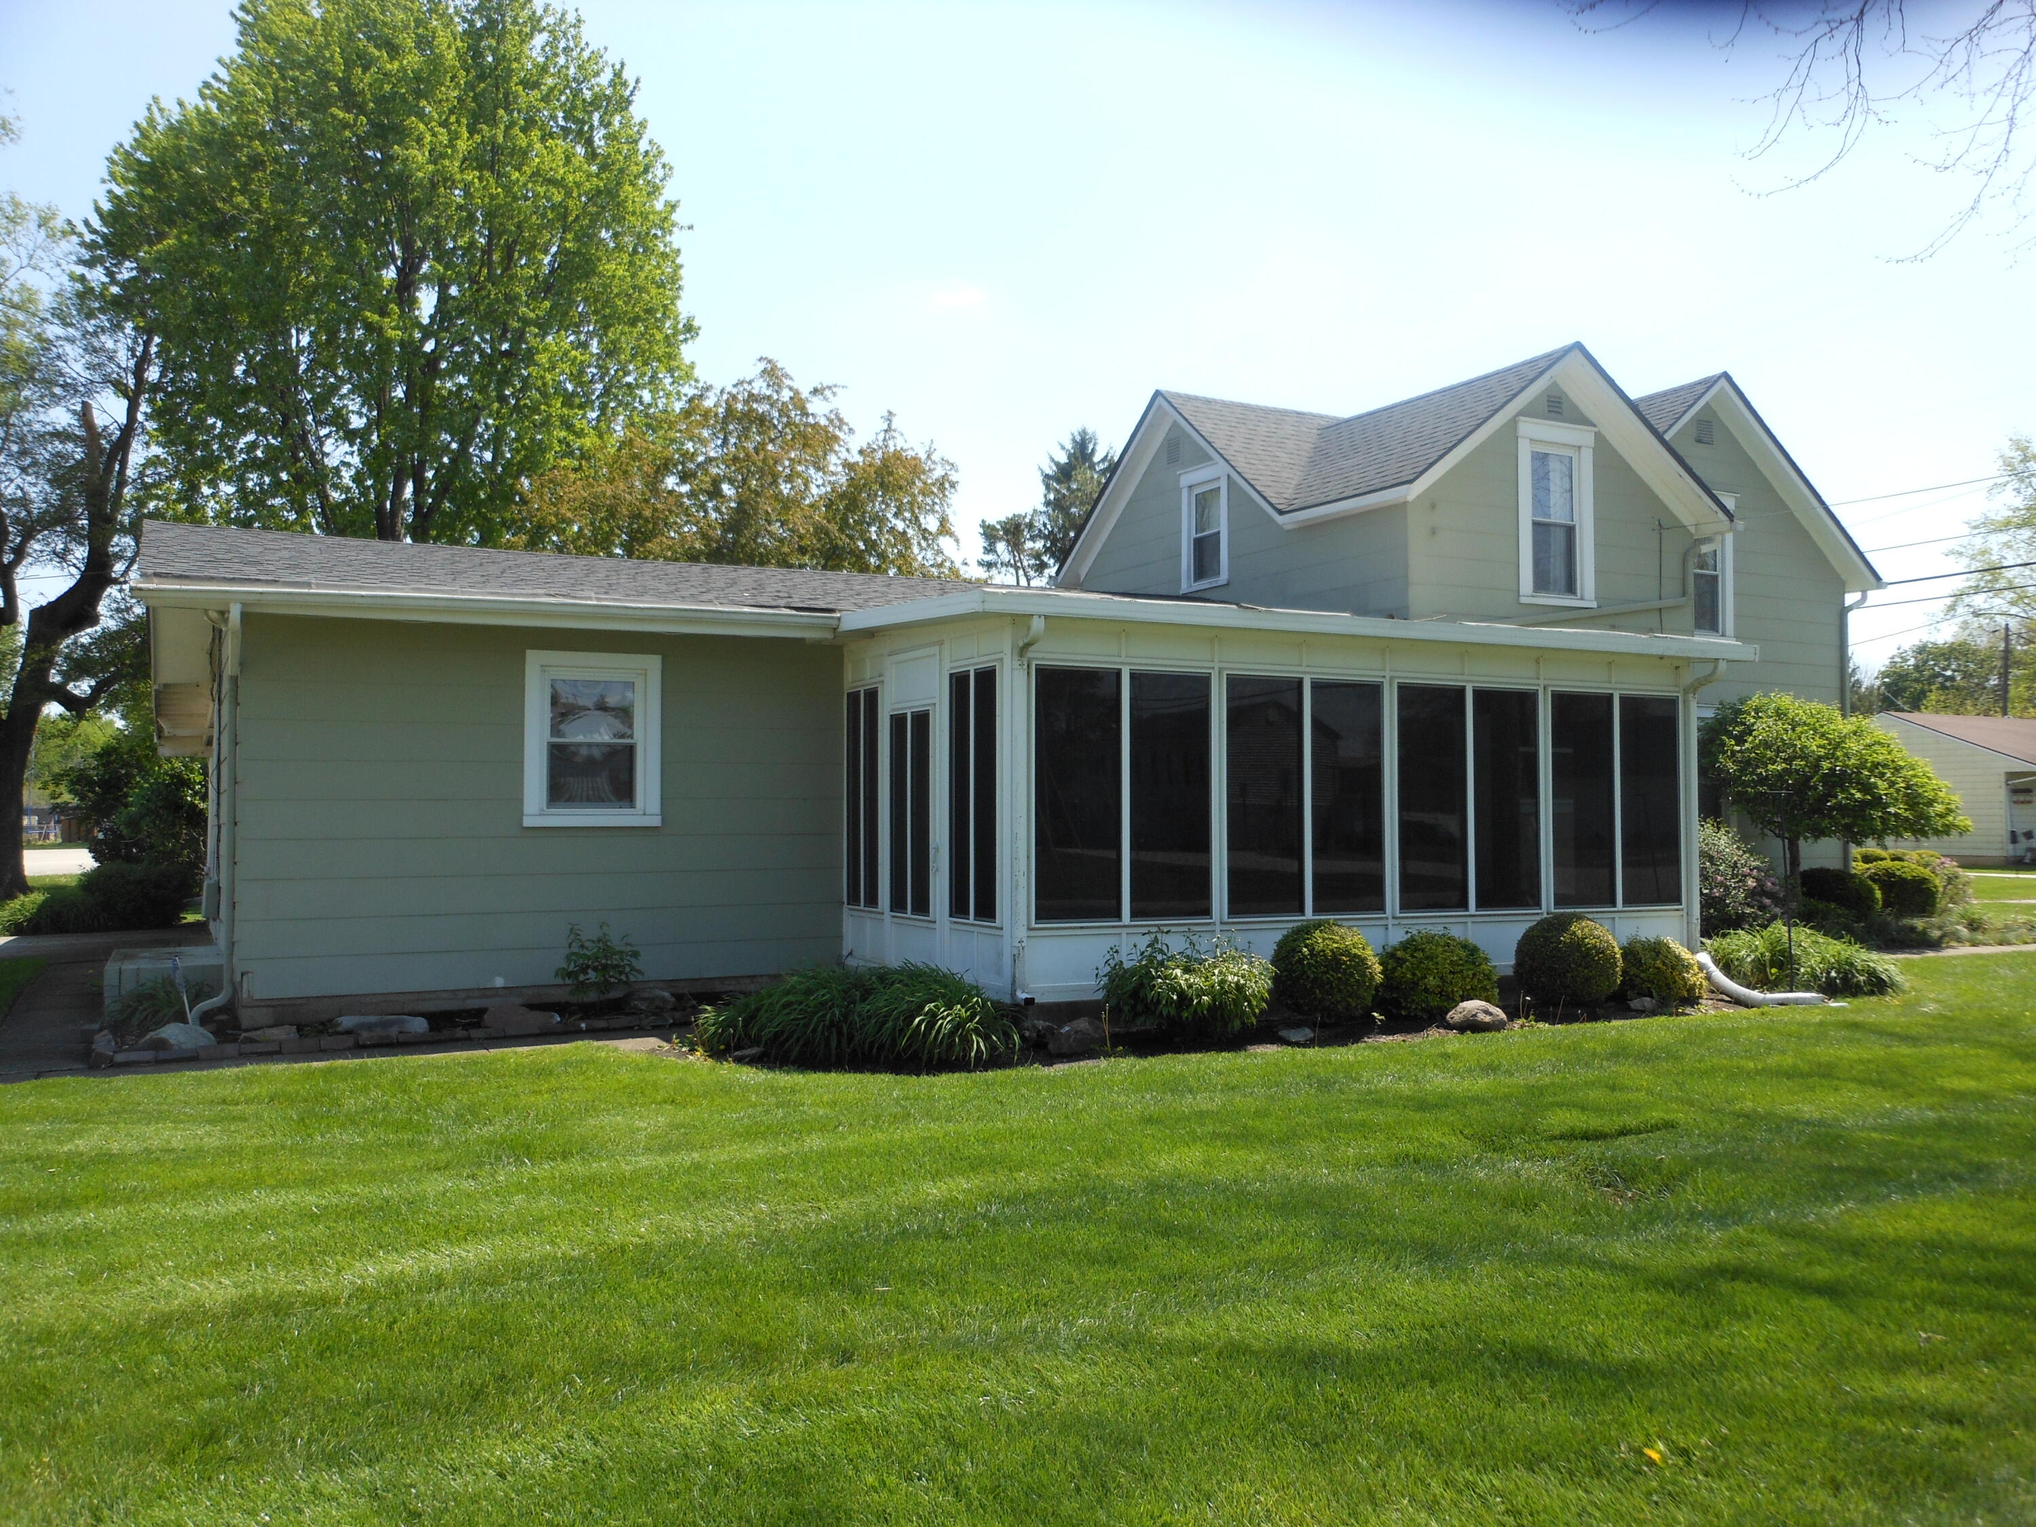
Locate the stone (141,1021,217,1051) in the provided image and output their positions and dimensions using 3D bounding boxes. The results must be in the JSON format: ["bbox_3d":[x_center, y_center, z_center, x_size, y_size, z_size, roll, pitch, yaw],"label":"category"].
[{"bbox_3d":[-5.477,1.788,10.750,0.488,0.190,0.360,1,-2,-27],"label":"stone"}]

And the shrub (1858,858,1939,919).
[{"bbox_3d":[12.113,1.751,22.700,1.162,0.849,1.150,-1,-2,28],"label":"shrub"}]

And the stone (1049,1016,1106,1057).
[{"bbox_3d":[0.373,1.701,10.300,0.360,0.240,0.290,1,-2,-26],"label":"stone"}]

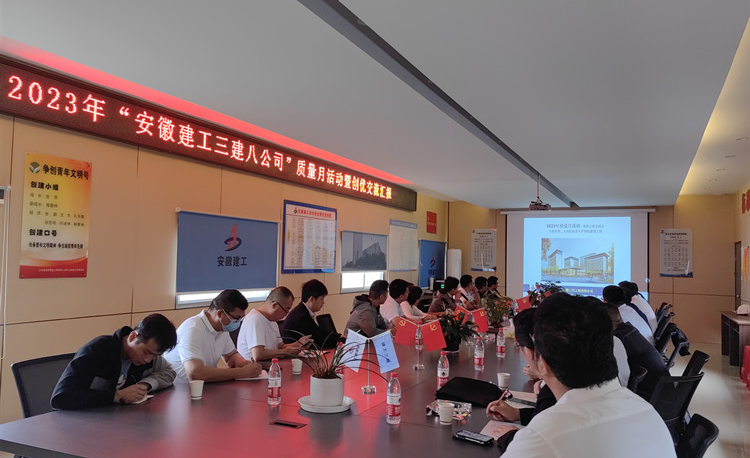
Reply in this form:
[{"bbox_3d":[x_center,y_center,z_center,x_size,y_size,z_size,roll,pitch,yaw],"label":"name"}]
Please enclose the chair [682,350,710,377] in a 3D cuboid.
[{"bbox_3d":[2.111,1.351,4.290,0.570,0.890,0.520,0,-3,23],"label":"chair"}]

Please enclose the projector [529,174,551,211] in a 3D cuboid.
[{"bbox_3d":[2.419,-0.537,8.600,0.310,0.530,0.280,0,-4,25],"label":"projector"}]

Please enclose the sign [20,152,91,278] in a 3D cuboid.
[{"bbox_3d":[-2.586,-0.089,4.766,0.020,0.980,0.590,0,-3,25],"label":"sign"}]

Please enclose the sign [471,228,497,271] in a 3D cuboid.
[{"bbox_3d":[2.557,0.508,13.750,0.600,0.985,0.020,0,-3,25],"label":"sign"}]

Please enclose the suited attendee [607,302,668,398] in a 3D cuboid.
[{"bbox_3d":[1.750,1.132,4.361,0.780,1.270,0.520,-1,-4,36],"label":"suited attendee"}]

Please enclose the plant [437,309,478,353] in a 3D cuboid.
[{"bbox_3d":[0.705,0.879,5.060,0.380,0.360,0.360,1,-3,0],"label":"plant"}]

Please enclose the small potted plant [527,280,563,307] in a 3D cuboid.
[{"bbox_3d":[2.575,1.052,8.791,0.460,0.470,0.450,0,-4,25],"label":"small potted plant"}]

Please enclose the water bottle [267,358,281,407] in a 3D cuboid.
[{"bbox_3d":[-0.536,0.811,3.117,0.065,0.232,0.065,1,-3,0],"label":"water bottle"}]

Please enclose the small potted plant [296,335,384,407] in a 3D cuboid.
[{"bbox_3d":[-0.188,0.739,3.020,0.490,0.380,0.450,1,-3,0],"label":"small potted plant"}]

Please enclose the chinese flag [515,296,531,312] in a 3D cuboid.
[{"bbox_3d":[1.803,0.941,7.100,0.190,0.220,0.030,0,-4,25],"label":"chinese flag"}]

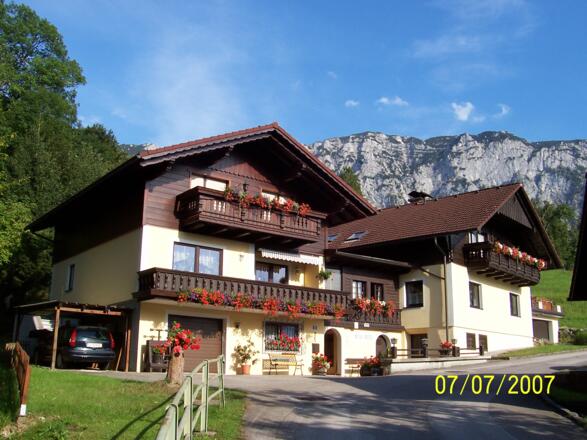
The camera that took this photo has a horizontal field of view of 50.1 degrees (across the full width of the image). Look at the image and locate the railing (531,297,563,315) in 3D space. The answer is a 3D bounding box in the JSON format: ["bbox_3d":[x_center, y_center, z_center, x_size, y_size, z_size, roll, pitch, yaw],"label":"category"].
[{"bbox_3d":[20.447,7.057,51.000,1.600,1.300,5.800,-12,-19,42],"label":"railing"}]

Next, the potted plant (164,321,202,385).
[{"bbox_3d":[-2.806,3.380,16.000,0.969,1.601,0.850,0,-14,0],"label":"potted plant"}]

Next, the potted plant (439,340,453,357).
[{"bbox_3d":[6.966,5.891,28.700,0.618,0.697,0.580,0,-14,0],"label":"potted plant"}]

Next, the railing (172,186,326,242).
[{"bbox_3d":[-1.656,0.015,25.950,6.249,1.345,1.752,11,-18,-37],"label":"railing"}]

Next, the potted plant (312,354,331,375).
[{"bbox_3d":[1.178,6.060,26.400,0.750,0.950,0.750,1,-14,0],"label":"potted plant"}]

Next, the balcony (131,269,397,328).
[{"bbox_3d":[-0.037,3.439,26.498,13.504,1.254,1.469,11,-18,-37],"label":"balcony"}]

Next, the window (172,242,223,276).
[{"bbox_3d":[-3.815,1.622,25.033,2.305,1.266,0.147,11,-18,-37],"label":"window"}]

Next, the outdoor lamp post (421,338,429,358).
[{"bbox_3d":[5.764,5.654,27.600,0.300,0.880,0.300,11,-17,-36],"label":"outdoor lamp post"}]

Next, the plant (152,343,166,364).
[{"bbox_3d":[-4.850,4.868,22.832,0.528,0.767,0.500,0,-14,0],"label":"plant"}]

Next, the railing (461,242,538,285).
[{"bbox_3d":[10.806,2.300,32.043,1.250,1.300,6.500,-11,-18,39],"label":"railing"}]

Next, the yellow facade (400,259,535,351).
[{"bbox_3d":[9.775,5.326,34.270,2.650,4.196,10.700,-12,-19,39],"label":"yellow facade"}]

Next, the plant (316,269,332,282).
[{"bbox_3d":[1.349,2.415,27.300,0.650,0.600,0.650,1,-14,0],"label":"plant"}]

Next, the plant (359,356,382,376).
[{"bbox_3d":[3.432,6.446,27.600,0.900,0.900,0.800,11,-17,-36],"label":"plant"}]

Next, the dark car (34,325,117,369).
[{"bbox_3d":[-8.461,4.945,24.086,1.810,1.510,4.600,11,-17,-36],"label":"dark car"}]

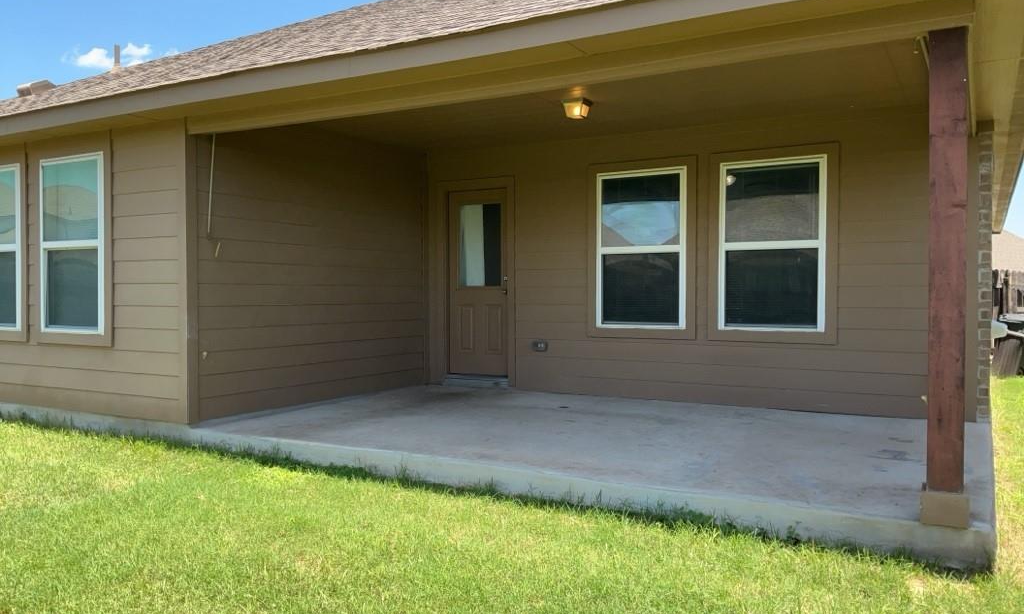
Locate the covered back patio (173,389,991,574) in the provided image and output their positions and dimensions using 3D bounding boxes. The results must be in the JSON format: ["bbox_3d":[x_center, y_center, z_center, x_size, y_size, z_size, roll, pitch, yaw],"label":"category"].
[{"bbox_3d":[0.592,0.983,6.093,5.265,0.163,3.211,1,1,30],"label":"covered back patio"}]

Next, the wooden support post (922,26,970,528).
[{"bbox_3d":[1.928,-0.126,3.531,0.181,2.157,0.179,1,1,30],"label":"wooden support post"}]

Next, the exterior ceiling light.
[{"bbox_3d":[0.506,-1.538,6.285,0.205,0.133,0.205,1,1,30],"label":"exterior ceiling light"}]

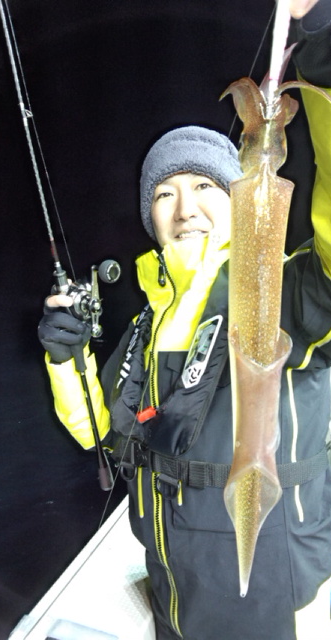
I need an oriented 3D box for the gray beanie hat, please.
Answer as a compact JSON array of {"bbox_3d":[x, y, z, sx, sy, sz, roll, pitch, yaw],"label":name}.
[{"bbox_3d":[0.050,-0.245,0.860,0.195,0.190,0.230,-10,4,17],"label":"gray beanie hat"}]

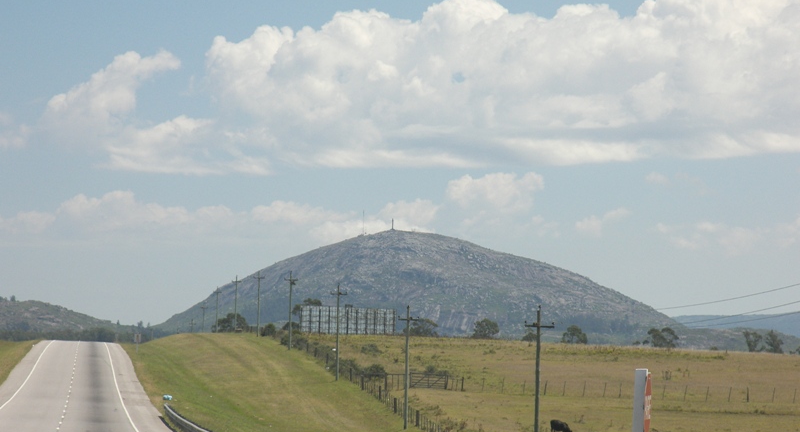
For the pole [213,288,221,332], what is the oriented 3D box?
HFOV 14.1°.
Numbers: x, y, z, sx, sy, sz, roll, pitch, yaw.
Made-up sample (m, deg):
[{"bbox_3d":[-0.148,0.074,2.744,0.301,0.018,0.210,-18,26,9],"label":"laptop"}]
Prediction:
[{"bbox_3d":[-34.746,18.182,616.000,1.600,9.350,0.280,1,-2,-5],"label":"pole"}]

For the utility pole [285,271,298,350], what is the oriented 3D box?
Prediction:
[{"bbox_3d":[-13.040,11.304,386.000,1.600,9.350,0.300,1,-2,-5],"label":"utility pole"}]

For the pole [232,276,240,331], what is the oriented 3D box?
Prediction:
[{"bbox_3d":[-27.136,14.589,537.000,1.600,9.350,0.280,1,-2,-5],"label":"pole"}]

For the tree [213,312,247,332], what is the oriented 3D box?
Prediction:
[{"bbox_3d":[-34.678,22.286,660.000,7.200,4.800,6.500,1,-2,-5],"label":"tree"}]

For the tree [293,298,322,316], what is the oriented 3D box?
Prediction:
[{"bbox_3d":[-15.581,16.844,545.000,5.200,6.200,5.000,1,-2,-5],"label":"tree"}]

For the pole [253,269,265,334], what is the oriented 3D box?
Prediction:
[{"bbox_3d":[-20.307,12.690,465.000,1.600,9.350,0.280,1,-2,-5],"label":"pole"}]

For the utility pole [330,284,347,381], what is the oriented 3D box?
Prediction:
[{"bbox_3d":[-5.969,11.285,313.000,1.600,9.350,0.280,1,-2,-5],"label":"utility pole"}]

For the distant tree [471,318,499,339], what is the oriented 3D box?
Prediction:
[{"bbox_3d":[15.148,20.373,580.000,5.100,3.900,4.800,1,-2,-5],"label":"distant tree"}]

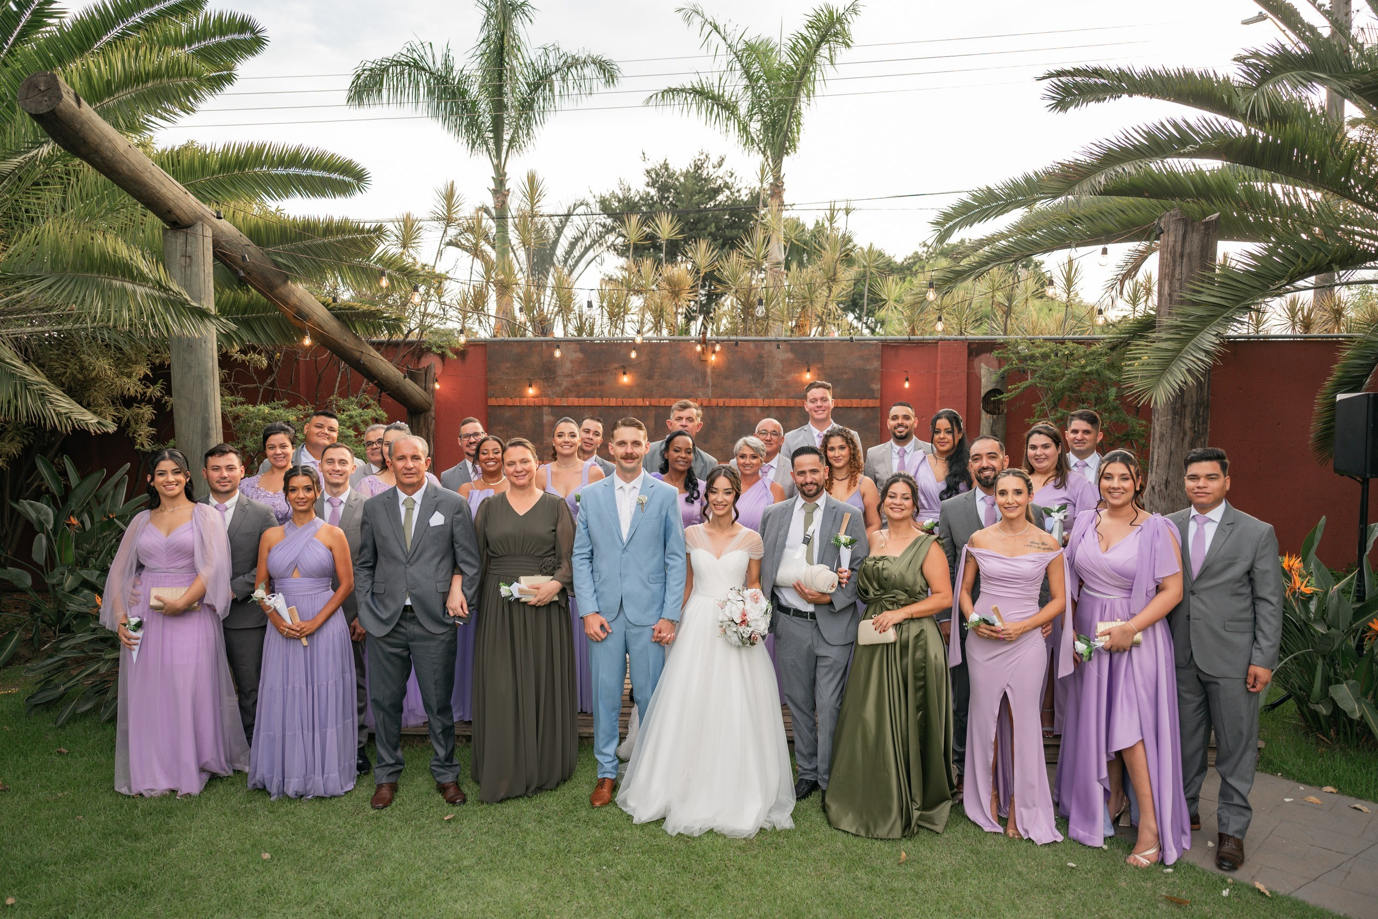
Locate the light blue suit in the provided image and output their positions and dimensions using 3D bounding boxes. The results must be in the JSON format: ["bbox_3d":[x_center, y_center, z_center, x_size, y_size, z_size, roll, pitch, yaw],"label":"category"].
[{"bbox_3d":[-0.288,0.794,4.422,0.550,1.470,0.330,0,4,-4],"label":"light blue suit"}]

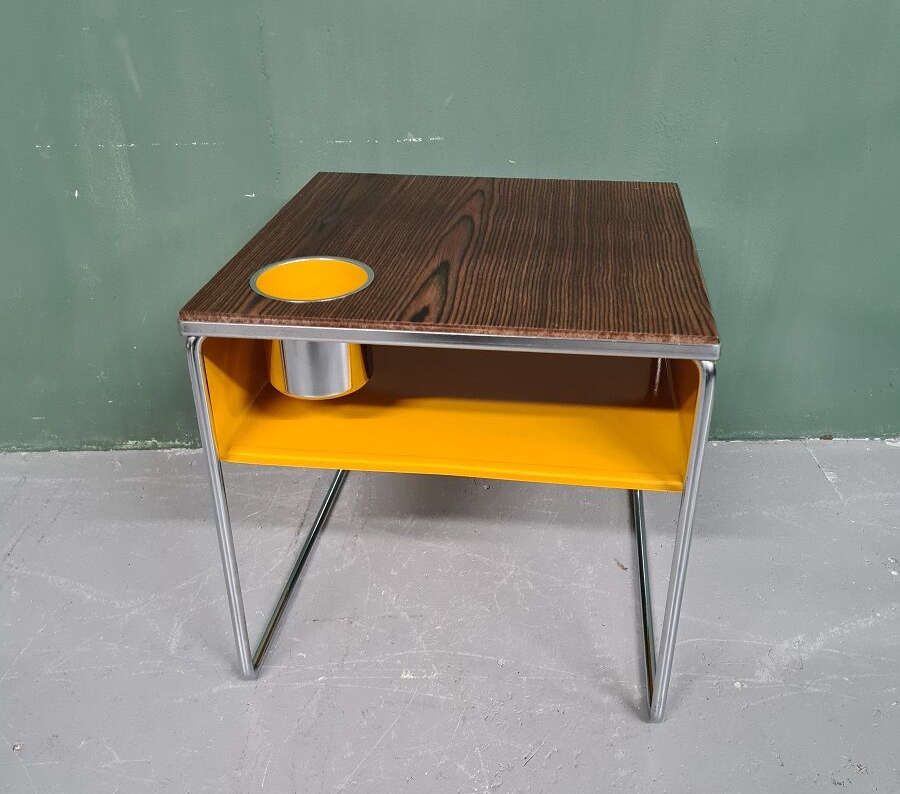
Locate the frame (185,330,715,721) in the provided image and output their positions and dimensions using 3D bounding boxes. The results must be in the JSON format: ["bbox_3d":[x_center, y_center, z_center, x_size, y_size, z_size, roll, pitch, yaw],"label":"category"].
[{"bbox_3d":[0.024,0.029,0.961,0.412,0.379,0.420,3,29,8],"label":"frame"}]

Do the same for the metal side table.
[{"bbox_3d":[0.024,0.021,0.959,0.415,0.397,0.420,3,29,8],"label":"metal side table"}]

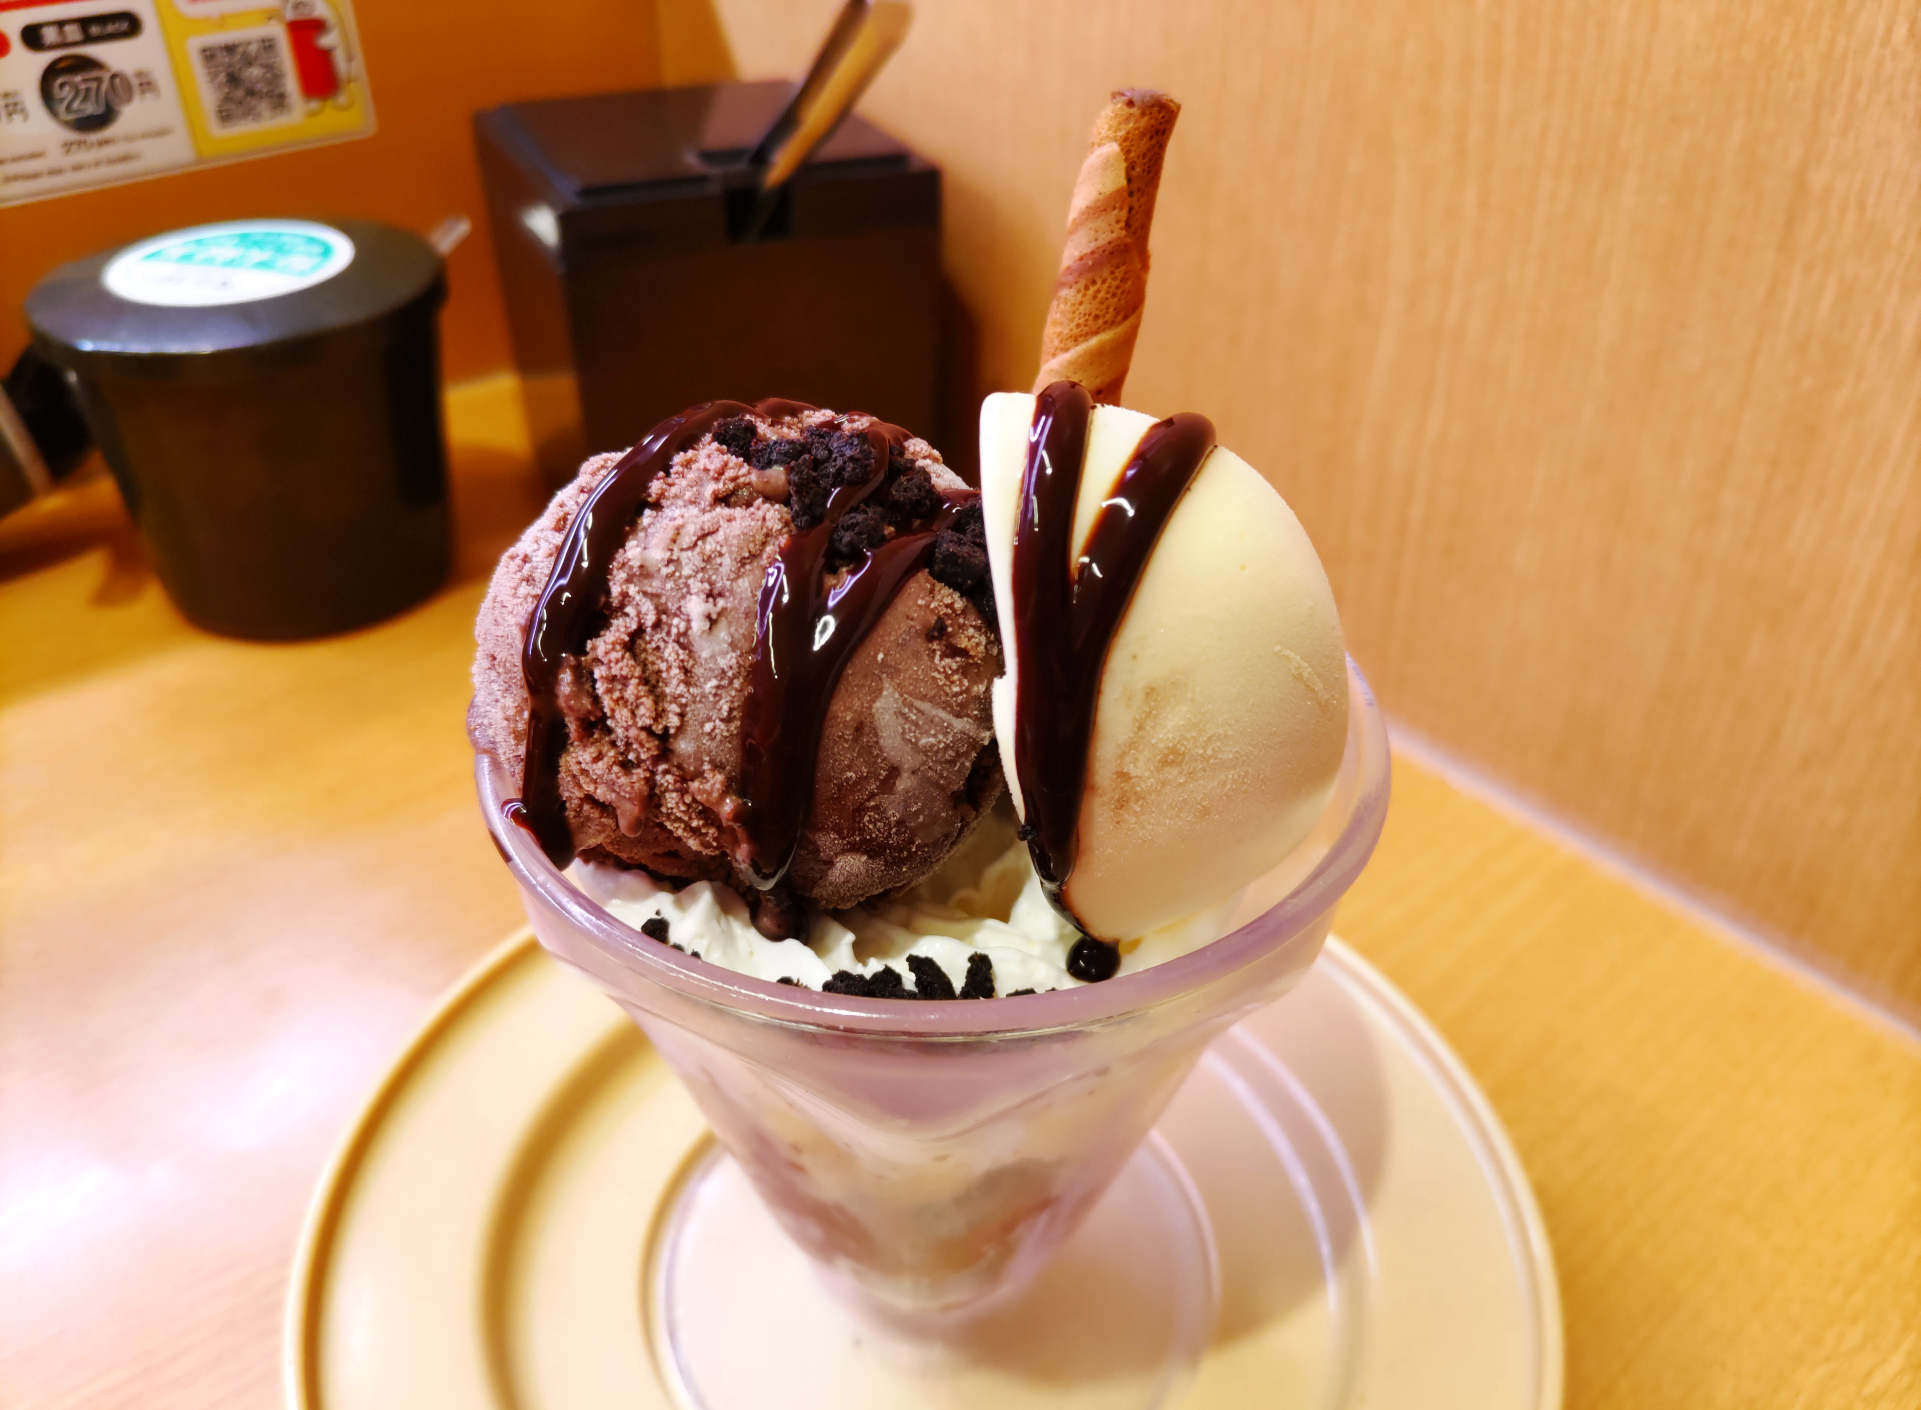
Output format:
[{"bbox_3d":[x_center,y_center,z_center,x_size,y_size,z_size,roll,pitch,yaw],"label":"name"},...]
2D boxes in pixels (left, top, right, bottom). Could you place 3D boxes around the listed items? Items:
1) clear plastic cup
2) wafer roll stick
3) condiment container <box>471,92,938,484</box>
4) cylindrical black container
[{"bbox_3d":[-0.003,0.036,0.171,0.091,0.089,0.091,1,33,0],"label":"clear plastic cup"},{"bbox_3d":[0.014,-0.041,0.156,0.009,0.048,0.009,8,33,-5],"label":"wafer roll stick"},{"bbox_3d":[-0.060,-0.082,0.350,0.080,0.105,0.095,-13,36,-20],"label":"condiment container"},{"bbox_3d":[-0.163,-0.066,0.350,0.090,0.076,0.090,1,33,0],"label":"cylindrical black container"}]

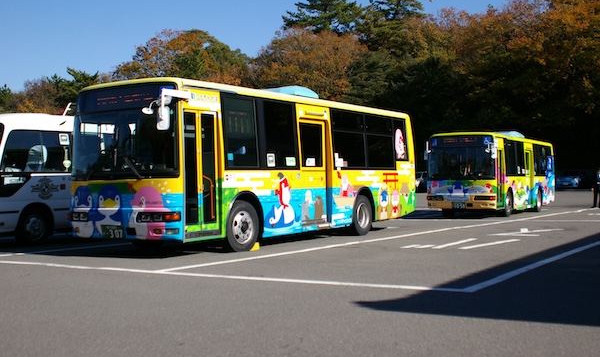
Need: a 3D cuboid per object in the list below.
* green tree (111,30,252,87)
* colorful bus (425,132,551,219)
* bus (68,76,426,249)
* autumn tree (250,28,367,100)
[{"bbox_3d":[-8.540,-4.700,50.000,9.700,11.850,8.500,0,0,0],"label":"green tree"},{"bbox_3d":[6.900,-0.210,24.600,2.280,2.830,7.000,0,0,34],"label":"colorful bus"},{"bbox_3d":[-0.400,-0.260,14.350,2.320,3.020,9.000,0,0,31],"label":"bus"},{"bbox_3d":[0.610,-4.800,50.000,8.300,12.000,8.000,0,0,0],"label":"autumn tree"}]

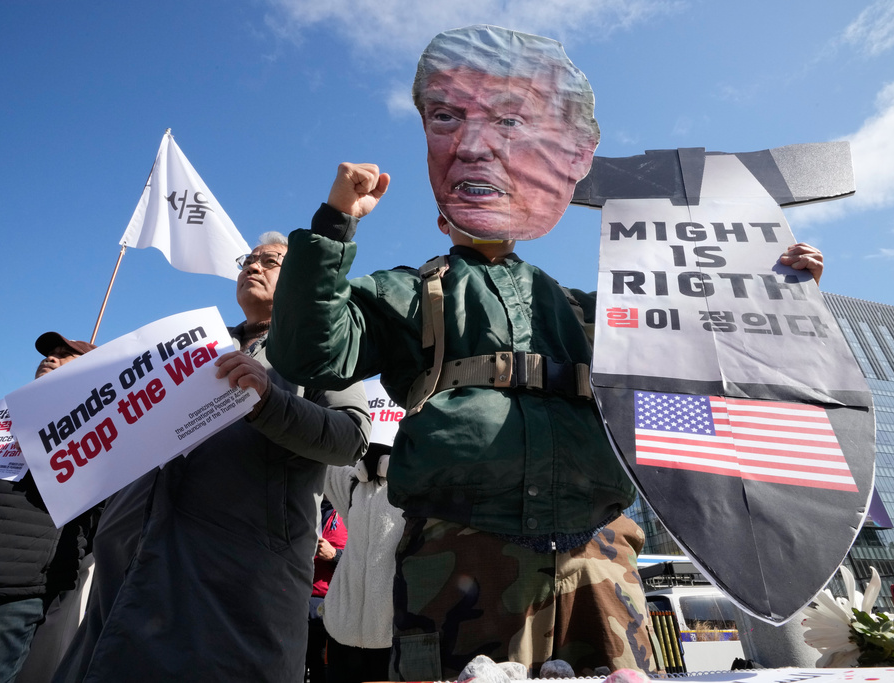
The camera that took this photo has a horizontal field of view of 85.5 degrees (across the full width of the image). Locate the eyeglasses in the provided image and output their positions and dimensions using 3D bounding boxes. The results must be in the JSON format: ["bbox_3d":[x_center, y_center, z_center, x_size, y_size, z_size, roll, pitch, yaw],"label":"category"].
[{"bbox_3d":[-0.511,-0.198,1.402,0.142,0.046,0.145,-4,-23,13],"label":"eyeglasses"}]

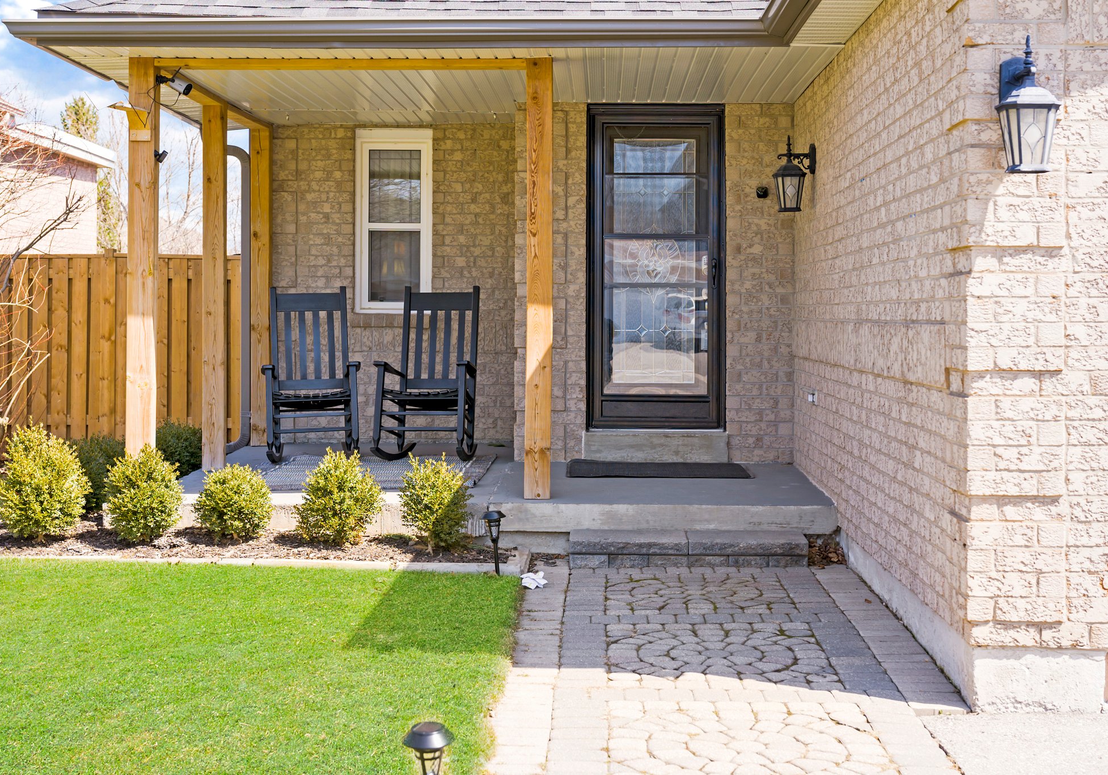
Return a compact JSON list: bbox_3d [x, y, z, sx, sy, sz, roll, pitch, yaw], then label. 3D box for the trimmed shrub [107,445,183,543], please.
[{"bbox_3d":[-2.111,0.550,7.650,0.390,0.490,0.390,0,2,2],"label":"trimmed shrub"}]

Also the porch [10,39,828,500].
[{"bbox_3d":[-0.547,-0.621,9.000,4.150,2.500,3.050,0,2,2],"label":"porch"}]

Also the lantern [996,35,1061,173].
[{"bbox_3d":[1.527,-0.910,4.780,0.205,0.440,0.275,0,2,2],"label":"lantern"}]

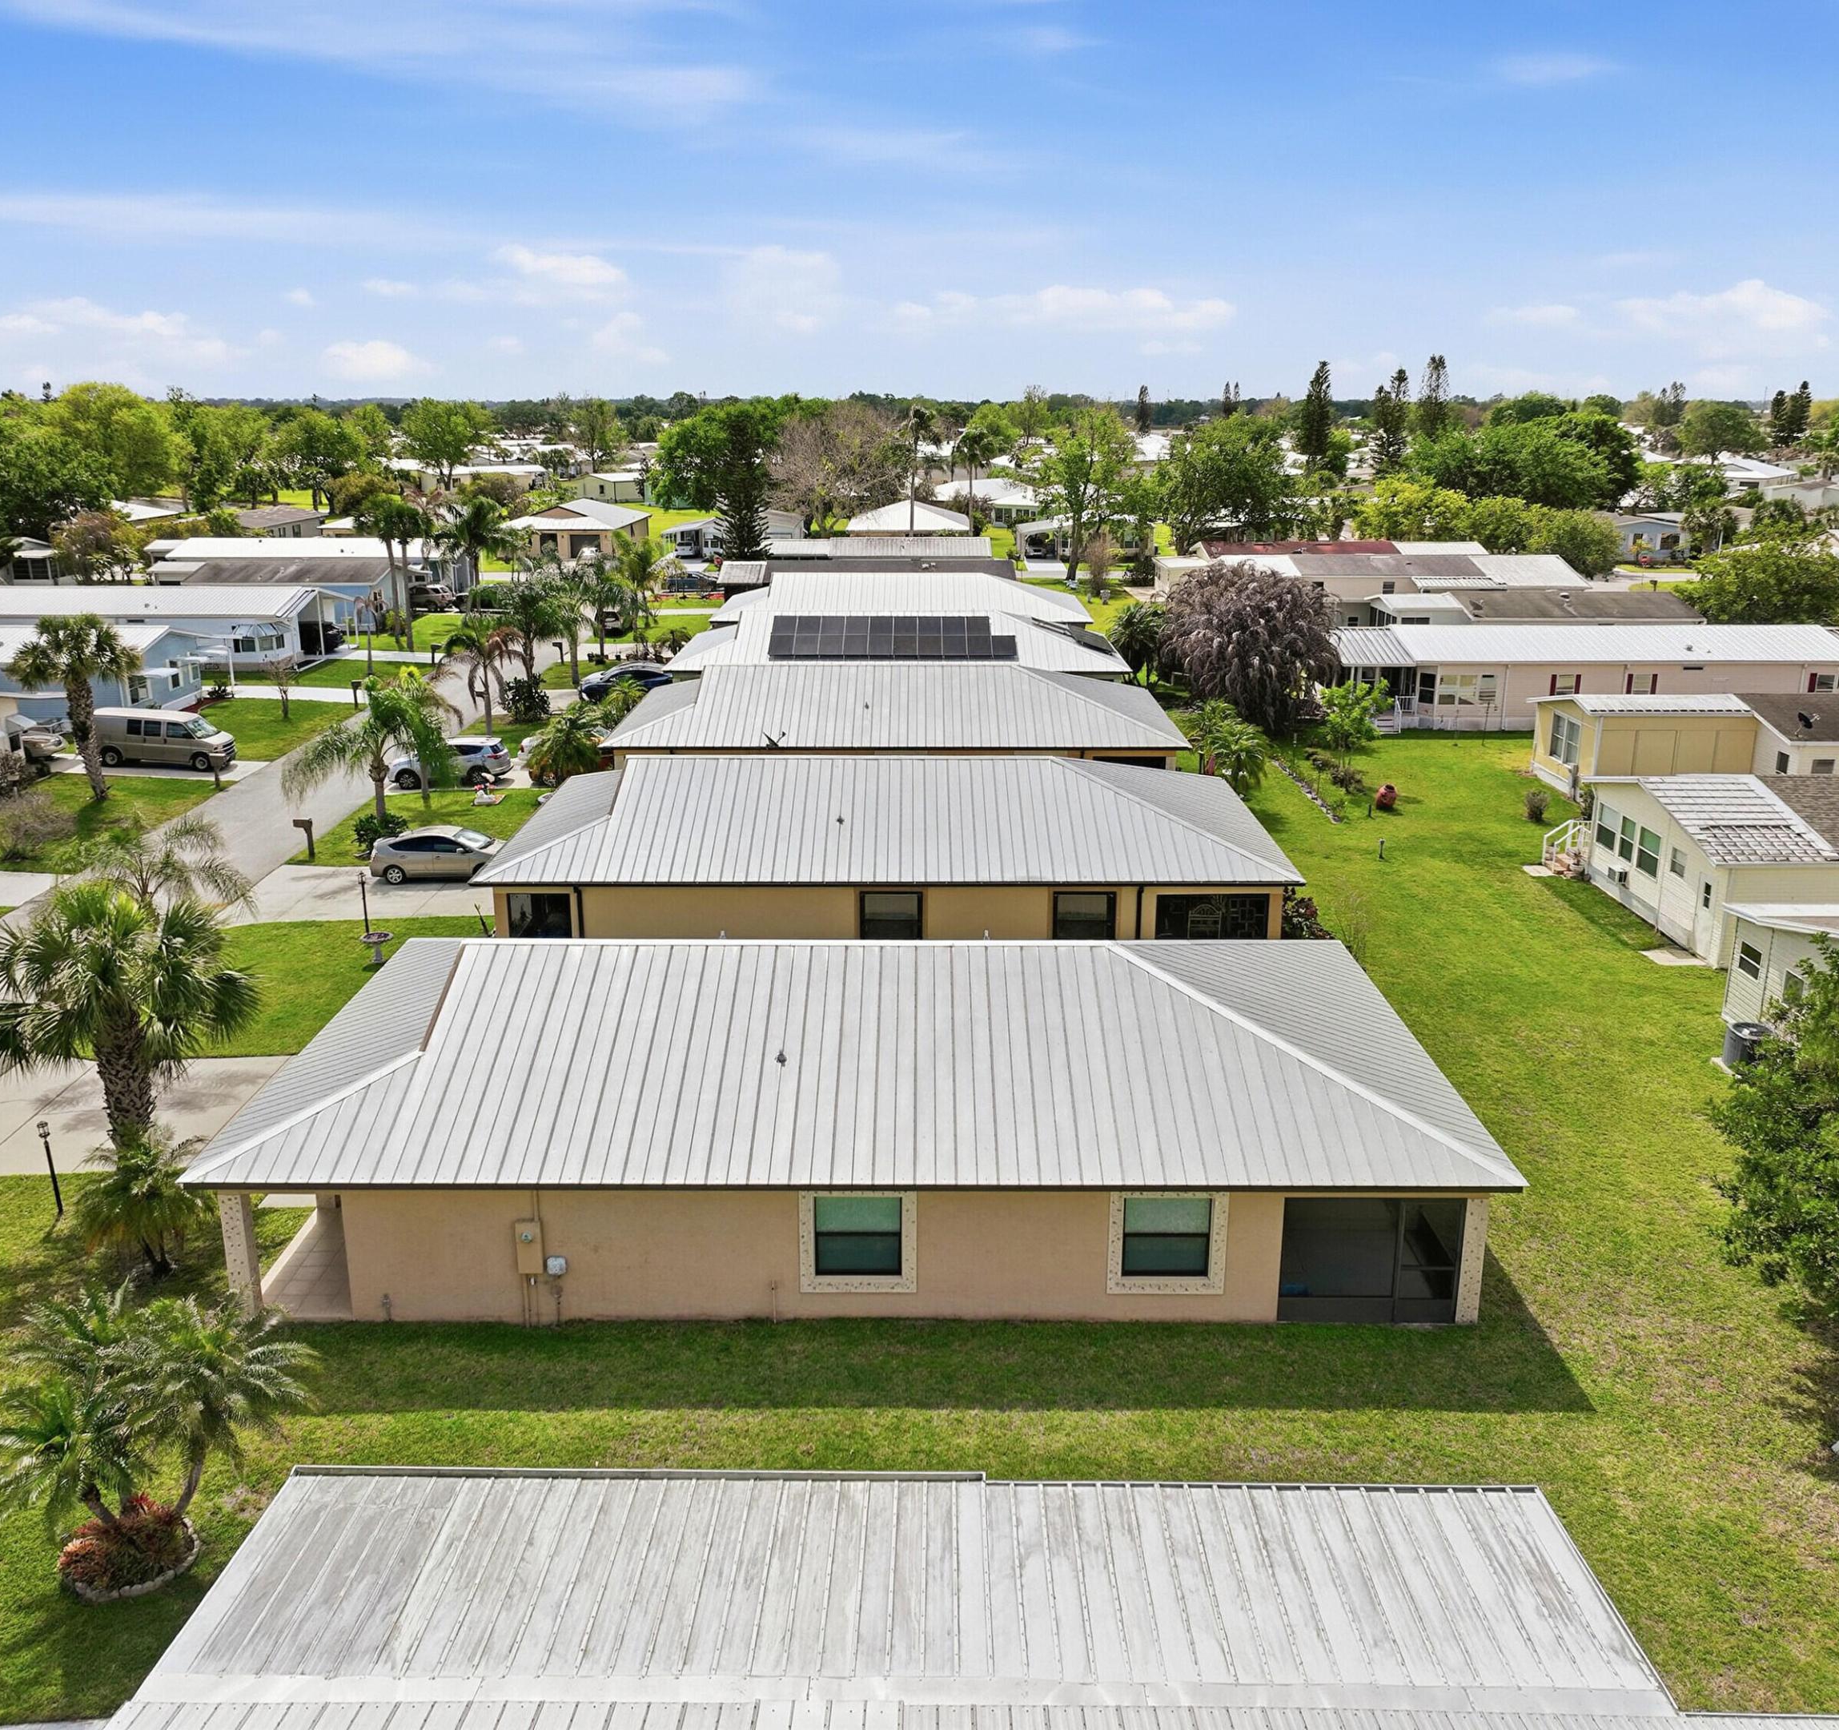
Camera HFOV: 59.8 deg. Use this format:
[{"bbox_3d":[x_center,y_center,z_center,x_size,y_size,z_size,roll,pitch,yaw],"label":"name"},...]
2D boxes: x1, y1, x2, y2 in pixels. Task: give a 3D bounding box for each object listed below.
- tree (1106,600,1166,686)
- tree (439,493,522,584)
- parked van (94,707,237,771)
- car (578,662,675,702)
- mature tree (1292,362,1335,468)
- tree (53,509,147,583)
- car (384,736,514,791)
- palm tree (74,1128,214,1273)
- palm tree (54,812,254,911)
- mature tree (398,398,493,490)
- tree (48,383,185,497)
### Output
[{"bbox_3d":[10.054,-10.067,74.653,3.000,4.550,3.000,0,16,0],"label":"tree"},{"bbox_3d":[-32.677,-24.035,119.511,6.130,7.258,5.946,0,16,0],"label":"tree"},{"bbox_3d":[-28.950,-4.761,60.679,5.500,2.050,1.980,3,16,10],"label":"parked van"},{"bbox_3d":[-13.550,-8.645,75.170,4.680,1.530,1.870,-6,17,-19],"label":"car"},{"bbox_3d":[65.575,-73.384,265.050,6.200,20.000,6.000,0,16,0],"label":"mature tree"},{"bbox_3d":[-64.664,-25.137,126.240,6.860,5.676,6.860,0,16,0],"label":"tree"},{"bbox_3d":[-18.376,-4.034,62.569,4.590,1.690,1.850,-1,16,-4],"label":"car"},{"bbox_3d":[-12.438,5.478,25.662,2.060,2.390,2.060,0,16,0],"label":"palm tree"},{"bbox_3d":[-18.325,1.047,38.349,4.500,4.574,4.500,0,16,0],"label":"palm tree"},{"bbox_3d":[-73.285,-64.732,247.759,14.251,14.615,13.539,0,16,0],"label":"mature tree"},{"bbox_3d":[-89.972,-46.036,179.274,14.800,15.300,13.500,0,16,0],"label":"tree"}]

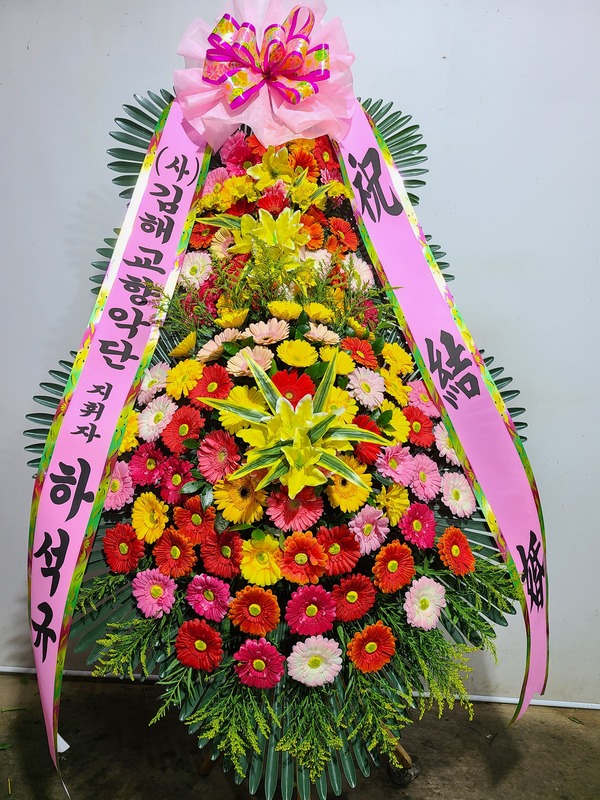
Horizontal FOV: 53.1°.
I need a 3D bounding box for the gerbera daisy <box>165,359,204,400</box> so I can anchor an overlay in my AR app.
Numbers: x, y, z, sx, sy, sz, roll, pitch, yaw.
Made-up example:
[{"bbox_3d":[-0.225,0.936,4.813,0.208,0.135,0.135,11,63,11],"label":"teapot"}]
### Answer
[{"bbox_3d":[-0.252,-0.045,1.320,0.102,0.102,0.037,5,-16,30],"label":"gerbera daisy"}]

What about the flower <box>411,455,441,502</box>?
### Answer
[{"bbox_3d":[0.266,0.170,1.304,0.105,0.105,0.035,-8,-14,-45],"label":"flower"}]

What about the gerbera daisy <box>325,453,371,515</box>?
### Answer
[{"bbox_3d":[0.093,0.167,1.199,0.113,0.113,0.042,-4,1,-22],"label":"gerbera daisy"}]

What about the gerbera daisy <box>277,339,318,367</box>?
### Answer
[{"bbox_3d":[-0.006,-0.103,1.414,0.100,0.035,0.100,-1,43,-4],"label":"gerbera daisy"}]

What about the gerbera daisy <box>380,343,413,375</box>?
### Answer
[{"bbox_3d":[0.241,-0.097,1.498,0.101,0.101,0.042,-4,-27,-25],"label":"gerbera daisy"}]

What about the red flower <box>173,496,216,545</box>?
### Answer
[{"bbox_3d":[-0.235,0.269,1.340,0.104,0.108,0.038,3,-17,17],"label":"red flower"}]

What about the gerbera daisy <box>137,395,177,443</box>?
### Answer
[{"bbox_3d":[-0.313,0.040,1.310,0.107,0.107,0.037,5,-13,31],"label":"gerbera daisy"}]

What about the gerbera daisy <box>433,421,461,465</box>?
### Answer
[{"bbox_3d":[0.330,0.100,1.348,0.106,0.106,0.042,-5,-15,-30],"label":"gerbera daisy"}]

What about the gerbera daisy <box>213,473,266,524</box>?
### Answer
[{"bbox_3d":[-0.121,0.200,1.220,0.112,0.112,0.040,2,5,8],"label":"gerbera daisy"}]

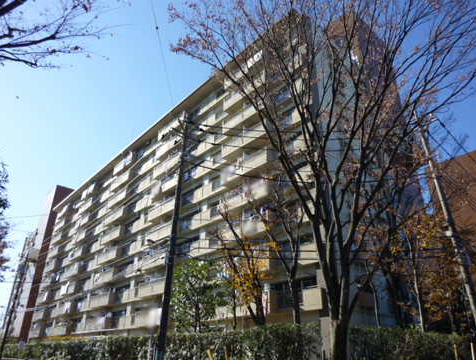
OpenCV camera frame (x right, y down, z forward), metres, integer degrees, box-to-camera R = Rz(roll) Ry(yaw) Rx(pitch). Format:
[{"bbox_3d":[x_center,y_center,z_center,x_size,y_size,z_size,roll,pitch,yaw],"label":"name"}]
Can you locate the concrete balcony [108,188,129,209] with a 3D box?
[{"bbox_3d":[-16.356,2.693,48.453,1.150,1.370,5.300,22,-34,-37],"label":"concrete balcony"}]

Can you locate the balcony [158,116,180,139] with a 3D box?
[{"bbox_3d":[-7.574,-6.142,41.730,1.200,1.304,5.346,22,-34,-37],"label":"balcony"}]

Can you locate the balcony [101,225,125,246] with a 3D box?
[{"bbox_3d":[-16.080,7.485,45.422,1.200,1.304,5.346,22,-34,-37],"label":"balcony"}]

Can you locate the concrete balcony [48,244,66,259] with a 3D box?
[{"bbox_3d":[-32.773,13.347,62.920,1.150,1.330,5.330,22,-34,-37],"label":"concrete balcony"}]

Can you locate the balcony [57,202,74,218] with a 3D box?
[{"bbox_3d":[-33.477,6.283,67.634,1.150,1.370,5.130,22,-34,-37],"label":"balcony"}]

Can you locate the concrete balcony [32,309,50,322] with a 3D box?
[{"bbox_3d":[-33.451,23.184,59.173,1.150,1.370,5.130,22,-34,-37],"label":"concrete balcony"}]

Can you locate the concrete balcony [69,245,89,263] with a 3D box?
[{"bbox_3d":[-24.367,11.579,53.480,1.150,1.330,5.330,22,-34,-37],"label":"concrete balcony"}]

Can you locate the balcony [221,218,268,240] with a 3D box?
[{"bbox_3d":[0.848,3.905,26.344,1.150,1.330,5.330,22,-34,-37],"label":"balcony"}]

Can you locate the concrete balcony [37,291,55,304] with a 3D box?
[{"bbox_3d":[-33.455,20.769,60.381,1.150,1.370,5.130,22,-34,-37],"label":"concrete balcony"}]

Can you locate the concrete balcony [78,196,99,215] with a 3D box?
[{"bbox_3d":[-24.890,4.475,58.018,1.150,1.370,5.120,22,-34,-37],"label":"concrete balcony"}]

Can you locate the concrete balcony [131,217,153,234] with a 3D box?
[{"bbox_3d":[-11.098,5.307,41.164,0.721,1.292,5.287,22,-34,-37],"label":"concrete balcony"}]

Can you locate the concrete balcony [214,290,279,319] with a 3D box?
[{"bbox_3d":[0.756,8.803,24.103,1.255,1.292,5.393,22,-34,-37],"label":"concrete balcony"}]

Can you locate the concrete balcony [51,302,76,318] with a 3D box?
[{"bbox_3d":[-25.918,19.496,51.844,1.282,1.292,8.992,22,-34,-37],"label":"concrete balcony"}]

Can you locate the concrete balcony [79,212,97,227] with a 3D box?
[{"bbox_3d":[-24.519,6.871,56.185,1.200,1.304,5.346,22,-34,-37],"label":"concrete balcony"}]

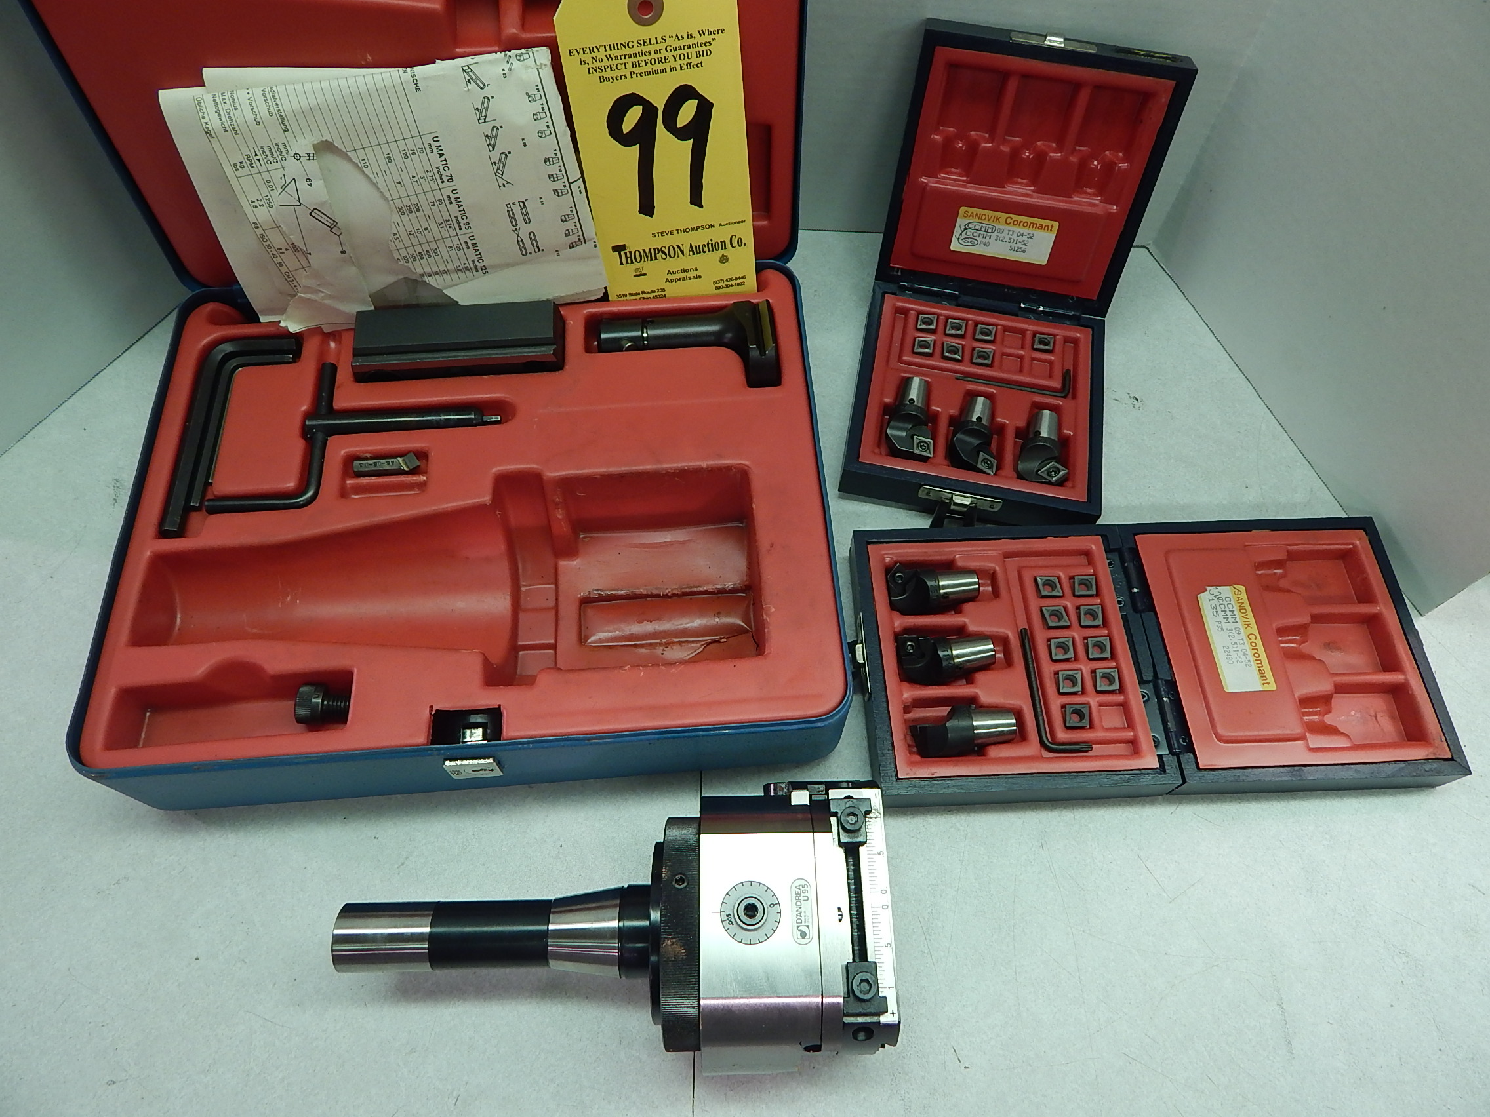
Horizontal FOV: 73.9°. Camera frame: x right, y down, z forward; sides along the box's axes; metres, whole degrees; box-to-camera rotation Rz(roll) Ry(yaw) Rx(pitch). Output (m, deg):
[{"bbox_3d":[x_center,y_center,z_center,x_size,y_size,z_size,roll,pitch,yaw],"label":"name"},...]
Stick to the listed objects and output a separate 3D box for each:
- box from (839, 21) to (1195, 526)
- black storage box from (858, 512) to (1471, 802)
[{"bbox_3d":[0.127,-0.134,0.475,0.124,0.139,0.191,11,61,4],"label":"box"},{"bbox_3d":[0.176,0.043,0.447,0.253,0.021,0.124,-1,61,-3],"label":"black storage box"}]

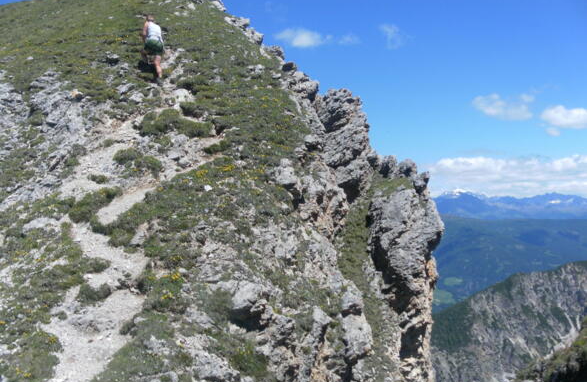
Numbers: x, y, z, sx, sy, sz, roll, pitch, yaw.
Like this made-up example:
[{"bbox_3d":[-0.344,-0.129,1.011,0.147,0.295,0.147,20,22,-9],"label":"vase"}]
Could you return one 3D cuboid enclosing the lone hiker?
[{"bbox_3d":[-3.040,-3.050,12.900,0.520,1.620,0.620,0,-1,-9],"label":"lone hiker"}]

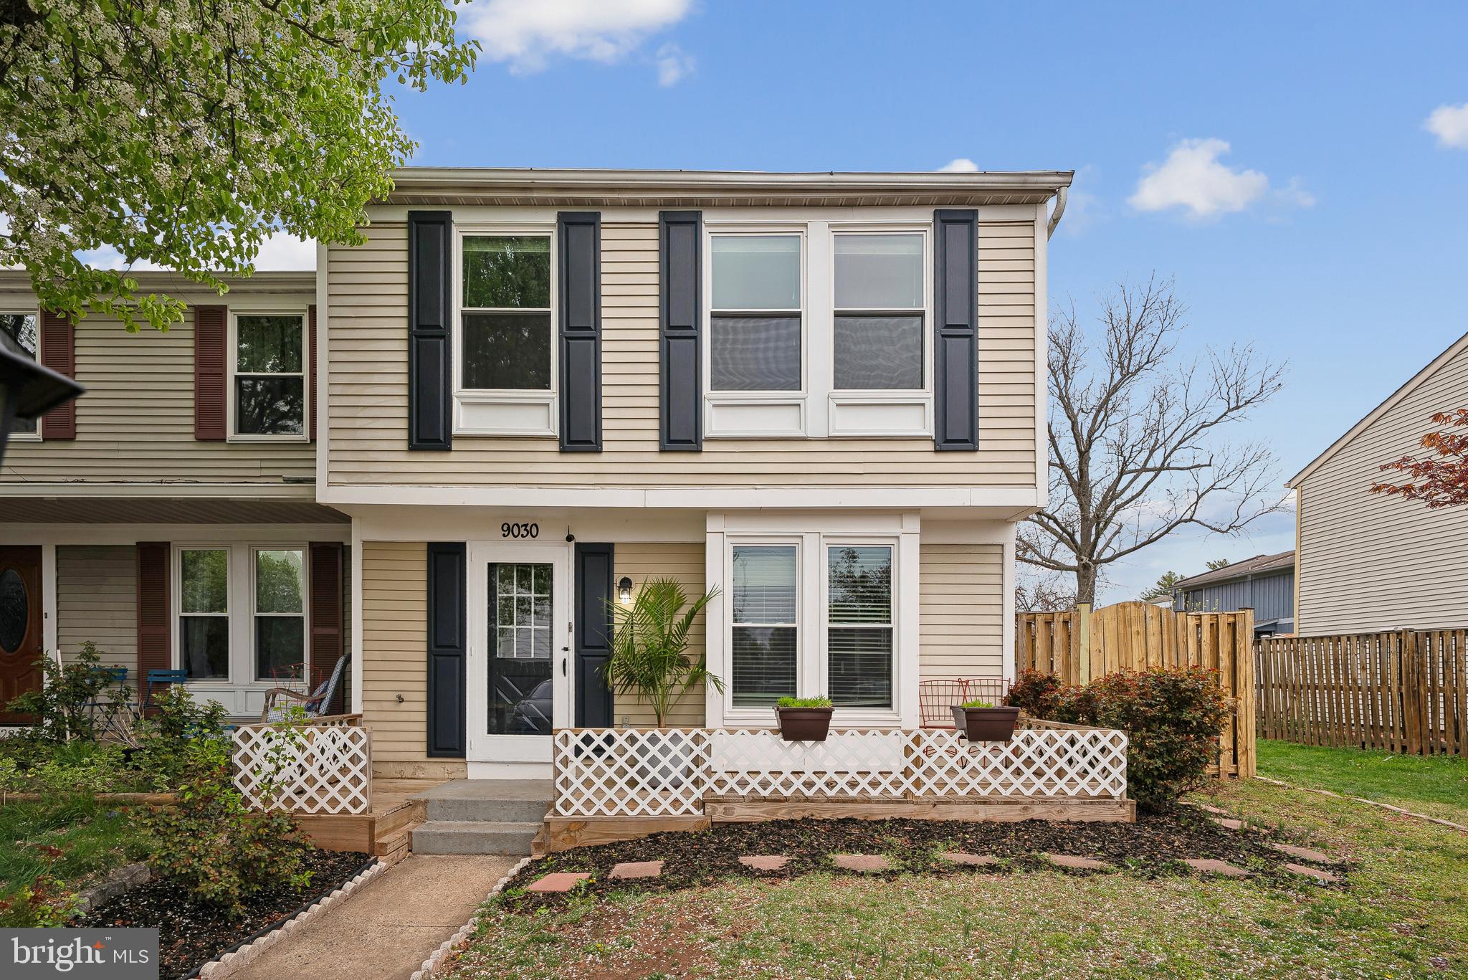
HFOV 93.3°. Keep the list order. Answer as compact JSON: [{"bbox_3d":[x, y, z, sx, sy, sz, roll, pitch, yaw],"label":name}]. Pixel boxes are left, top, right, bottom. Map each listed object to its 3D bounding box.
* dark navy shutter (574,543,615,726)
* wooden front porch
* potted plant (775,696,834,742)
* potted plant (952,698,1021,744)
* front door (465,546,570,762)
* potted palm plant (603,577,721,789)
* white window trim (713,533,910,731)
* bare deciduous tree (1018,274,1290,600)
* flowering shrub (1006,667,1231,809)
[{"bbox_3d":[-1.328,1.536,6.610,0.375,2.060,0.045,0,-2,0],"label":"dark navy shutter"},{"bbox_3d":[0.820,2.360,6.030,4.720,1.000,1.300,0,-2,0],"label":"wooden front porch"},{"bbox_3d":[0.562,1.809,5.480,0.440,0.335,0.300,0,-2,0],"label":"potted plant"},{"bbox_3d":[2.008,1.827,5.480,0.430,0.330,0.310,0,-2,0],"label":"potted plant"},{"bbox_3d":[-2.047,1.556,6.600,1.010,2.080,0.090,0,-2,0],"label":"front door"},{"bbox_3d":[-0.636,1.694,6.150,1.000,1.840,0.900,0,-2,0],"label":"potted palm plant"},{"bbox_3d":[0.726,1.245,6.270,1.780,1.820,0.130,0,-2,0],"label":"white window trim"},{"bbox_3d":[9.562,0.046,18.500,8.600,10.600,7.800,0,-2,0],"label":"bare deciduous tree"},{"bbox_3d":[3.600,2.150,6.400,1.300,1.200,1.600,0,-2,0],"label":"flowering shrub"}]

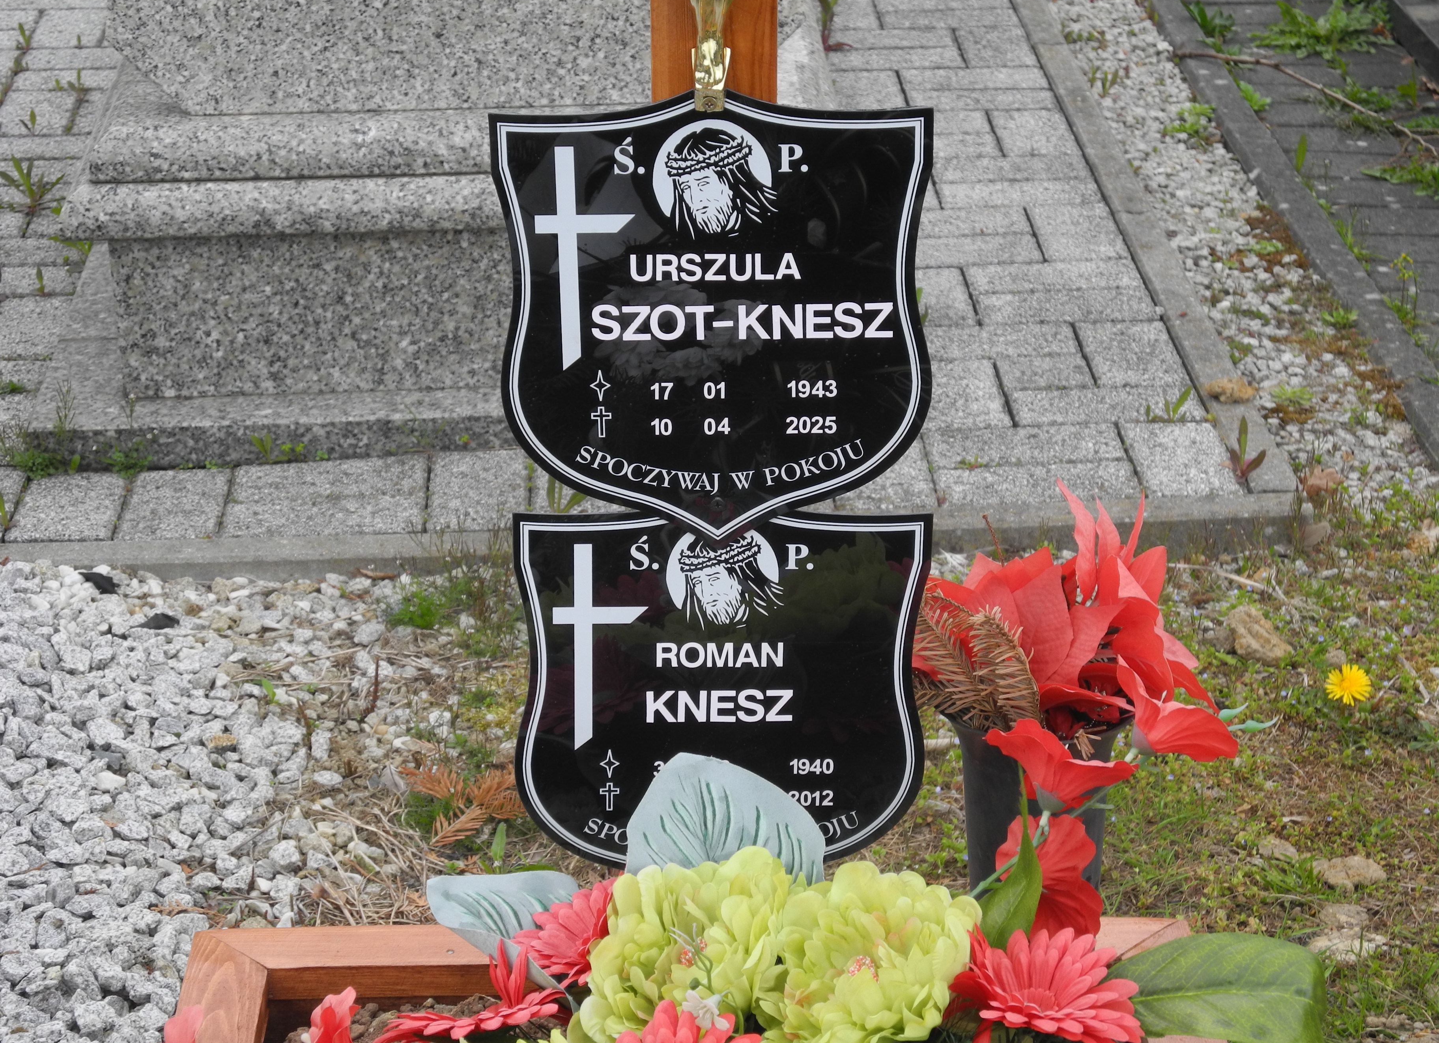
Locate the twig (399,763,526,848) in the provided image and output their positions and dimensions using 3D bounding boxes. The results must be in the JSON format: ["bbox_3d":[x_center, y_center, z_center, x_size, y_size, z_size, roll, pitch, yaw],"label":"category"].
[{"bbox_3d":[-0.215,0.232,2.942,0.110,0.033,0.105,-1,24,0],"label":"twig"}]

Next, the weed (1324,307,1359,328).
[{"bbox_3d":[0.692,-0.232,3.928,0.040,0.017,0.038,-1,24,0],"label":"weed"}]

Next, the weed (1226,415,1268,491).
[{"bbox_3d":[0.519,-0.070,3.479,0.042,0.066,0.030,-1,24,0],"label":"weed"}]

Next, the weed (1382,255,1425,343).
[{"bbox_3d":[0.749,-0.248,3.855,0.045,0.082,0.050,-1,24,0],"label":"weed"}]

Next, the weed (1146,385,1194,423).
[{"bbox_3d":[0.465,-0.124,3.644,0.047,0.037,0.020,-1,24,0],"label":"weed"}]

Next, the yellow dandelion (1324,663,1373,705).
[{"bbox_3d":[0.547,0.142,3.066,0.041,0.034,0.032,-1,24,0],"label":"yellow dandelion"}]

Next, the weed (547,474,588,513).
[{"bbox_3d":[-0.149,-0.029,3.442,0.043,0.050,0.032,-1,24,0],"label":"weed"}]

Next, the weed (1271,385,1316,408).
[{"bbox_3d":[0.605,-0.136,3.725,0.046,0.017,0.042,-1,24,0],"label":"weed"}]

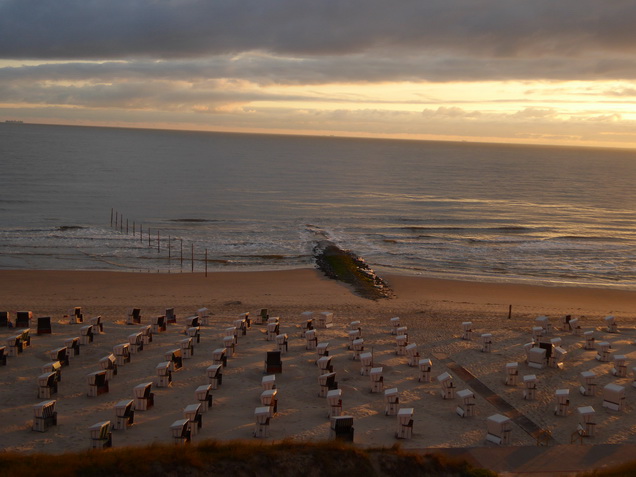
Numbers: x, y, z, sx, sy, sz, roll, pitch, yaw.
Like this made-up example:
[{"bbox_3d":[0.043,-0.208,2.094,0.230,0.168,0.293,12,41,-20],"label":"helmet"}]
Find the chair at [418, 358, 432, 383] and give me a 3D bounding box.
[{"bbox_3d":[9.046,11.094,67.911,0.970,1.600,1.200,3,7,5],"label":"chair"}]

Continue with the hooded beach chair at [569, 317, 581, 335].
[{"bbox_3d":[28.275,9.684,88.639,1.054,1.620,1.210,5,8,18],"label":"hooded beach chair"}]

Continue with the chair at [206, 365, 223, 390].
[{"bbox_3d":[-7.649,10.424,60.915,0.900,1.570,1.170,4,8,13],"label":"chair"}]

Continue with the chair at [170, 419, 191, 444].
[{"bbox_3d":[-8.469,12.057,49.842,1.000,1.650,1.170,4,7,12],"label":"chair"}]

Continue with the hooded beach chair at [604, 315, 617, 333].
[{"bbox_3d":[32.666,9.576,90.221,1.000,1.550,1.200,3,7,6],"label":"hooded beach chair"}]

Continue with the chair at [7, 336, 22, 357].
[{"bbox_3d":[-26.780,9.413,71.469,1.000,1.650,1.170,3,7,6],"label":"chair"}]

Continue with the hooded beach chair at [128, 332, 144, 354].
[{"bbox_3d":[-15.893,9.150,70.861,0.920,1.570,1.170,4,7,11],"label":"hooded beach chair"}]

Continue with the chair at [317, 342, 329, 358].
[{"bbox_3d":[0.417,10.069,70.803,0.867,1.620,1.210,4,7,10],"label":"chair"}]

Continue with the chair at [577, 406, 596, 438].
[{"bbox_3d":[18.479,12.674,55.614,1.000,1.650,1.200,3,7,6],"label":"chair"}]

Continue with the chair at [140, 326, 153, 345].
[{"bbox_3d":[-16.221,9.057,76.325,0.930,1.590,1.220,3,7,2],"label":"chair"}]

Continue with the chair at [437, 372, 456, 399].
[{"bbox_3d":[10.073,11.579,63.175,1.150,1.650,1.200,2,7,-4],"label":"chair"}]

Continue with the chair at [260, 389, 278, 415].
[{"bbox_3d":[-3.280,11.118,54.762,0.950,1.600,1.200,4,7,10],"label":"chair"}]

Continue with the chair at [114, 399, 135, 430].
[{"bbox_3d":[-12.768,11.636,53.298,0.970,1.600,1.200,3,7,7],"label":"chair"}]

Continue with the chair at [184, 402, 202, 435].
[{"bbox_3d":[-7.807,11.429,50.878,0.950,1.600,1.200,3,7,5],"label":"chair"}]

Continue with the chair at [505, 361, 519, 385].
[{"bbox_3d":[15.386,10.656,63.882,0.930,1.590,1.220,5,8,17],"label":"chair"}]

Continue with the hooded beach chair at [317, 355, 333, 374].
[{"bbox_3d":[0.605,10.526,67.221,1.000,1.520,1.200,5,8,19],"label":"hooded beach chair"}]

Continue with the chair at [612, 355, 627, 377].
[{"bbox_3d":[26.899,11.431,71.965,0.970,1.600,1.200,3,7,7],"label":"chair"}]

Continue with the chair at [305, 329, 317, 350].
[{"bbox_3d":[-0.568,9.201,73.953,0.930,1.590,1.220,3,7,6],"label":"chair"}]

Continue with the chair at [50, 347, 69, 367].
[{"bbox_3d":[-21.004,9.726,65.813,0.950,1.600,1.200,5,8,18],"label":"chair"}]

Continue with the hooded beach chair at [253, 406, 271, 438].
[{"bbox_3d":[-3.482,11.569,51.176,0.950,1.600,1.200,2,7,1],"label":"hooded beach chair"}]

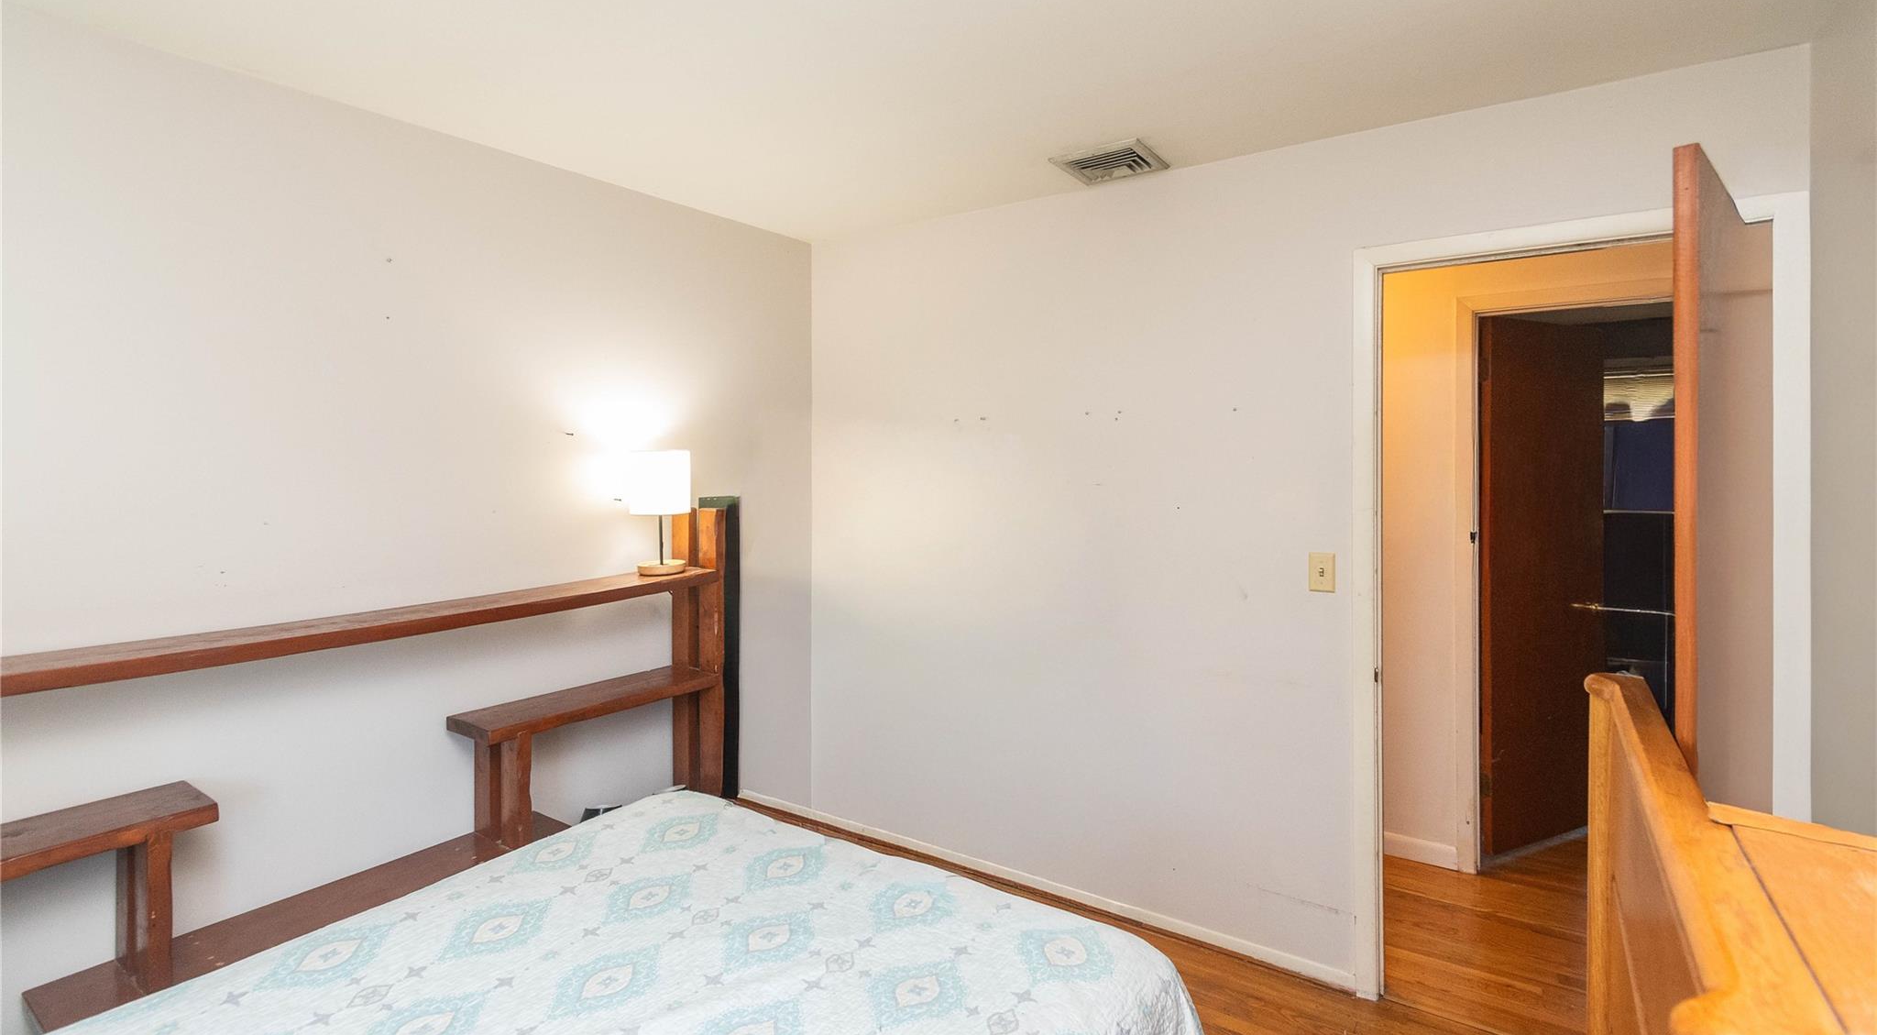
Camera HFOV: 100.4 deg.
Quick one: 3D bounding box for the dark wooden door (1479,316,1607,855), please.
[{"bbox_3d":[2.415,0.247,3.090,0.730,2.030,0.040,-1,3,-23],"label":"dark wooden door"}]

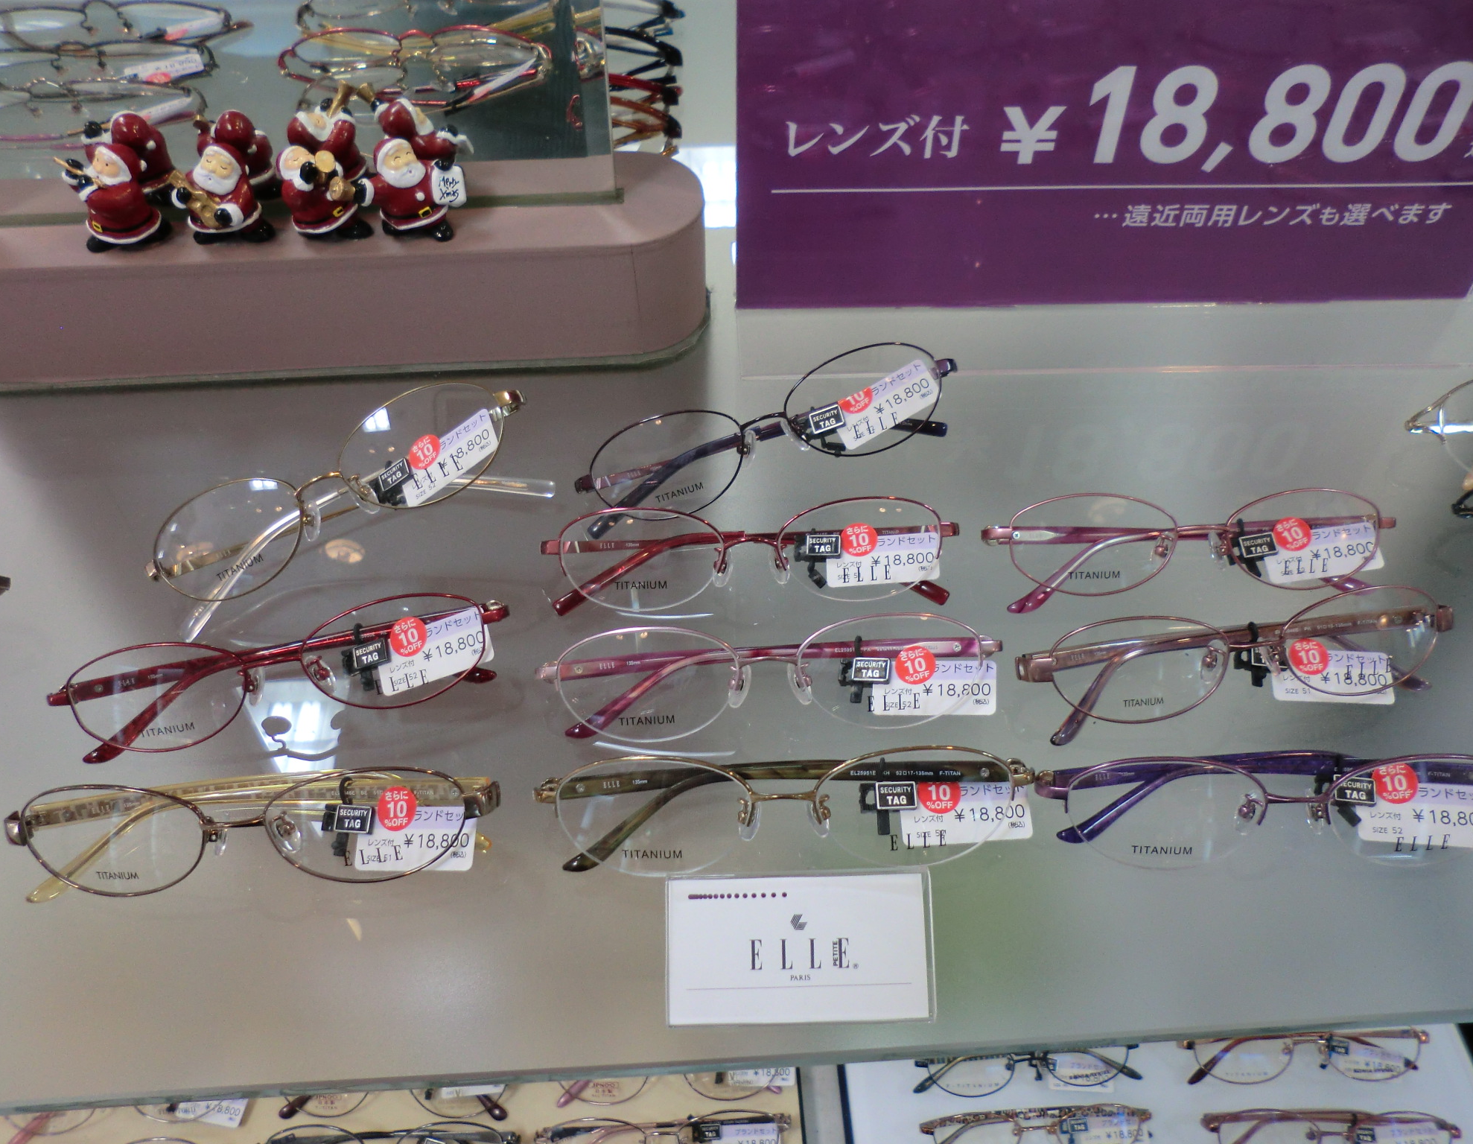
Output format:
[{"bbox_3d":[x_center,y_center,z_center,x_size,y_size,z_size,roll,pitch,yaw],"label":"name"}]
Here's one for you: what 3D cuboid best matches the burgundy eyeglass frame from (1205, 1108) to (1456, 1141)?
[{"bbox_3d":[0.305,0.285,0.613,0.134,0.036,0.028,1,16,2],"label":"burgundy eyeglass frame"}]

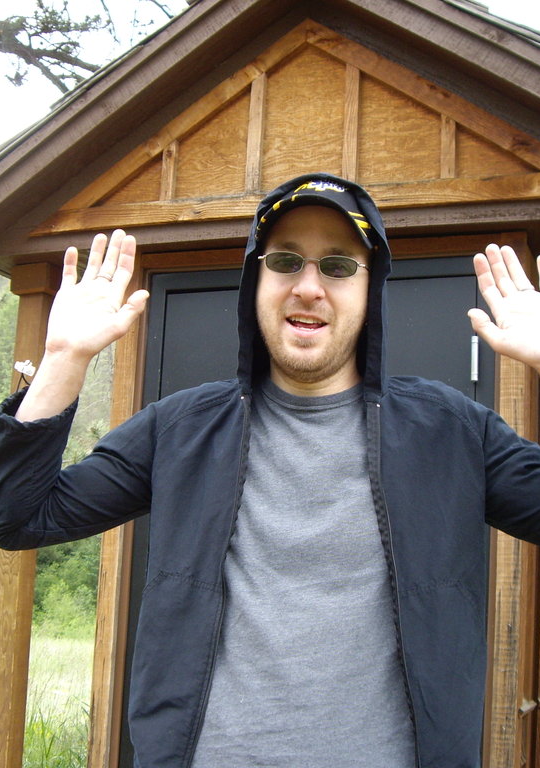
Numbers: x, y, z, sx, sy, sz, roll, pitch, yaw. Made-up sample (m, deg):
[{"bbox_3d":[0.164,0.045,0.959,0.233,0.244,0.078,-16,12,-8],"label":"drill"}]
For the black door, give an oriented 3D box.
[{"bbox_3d":[0.081,0.708,2.990,1.020,2.100,0.070,-1,-9,22],"label":"black door"}]

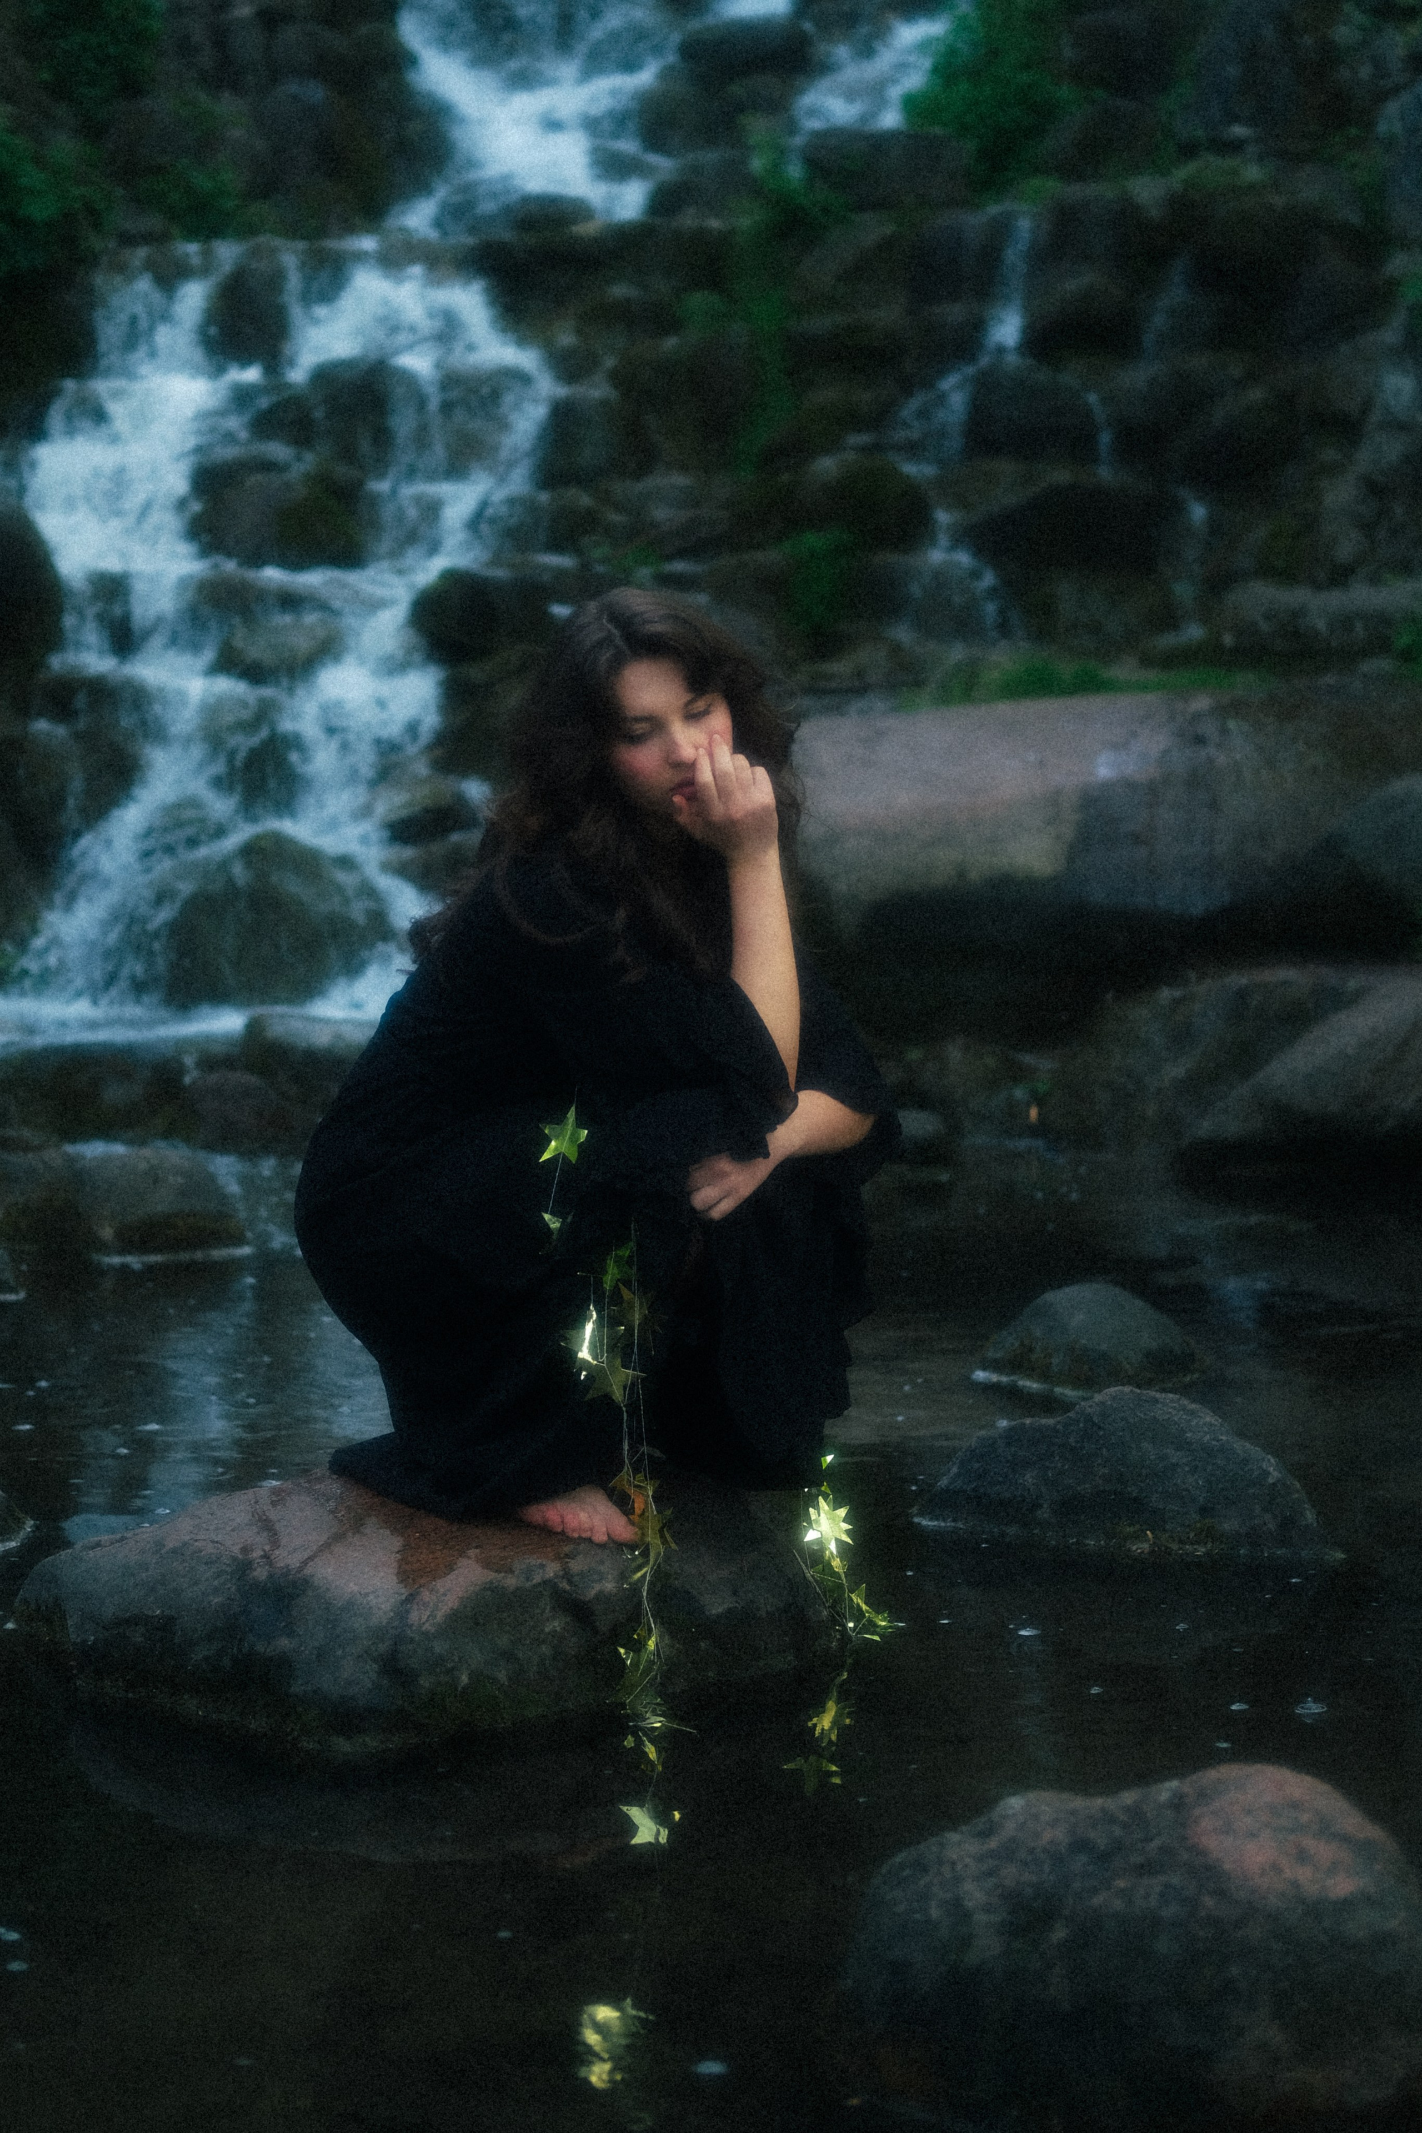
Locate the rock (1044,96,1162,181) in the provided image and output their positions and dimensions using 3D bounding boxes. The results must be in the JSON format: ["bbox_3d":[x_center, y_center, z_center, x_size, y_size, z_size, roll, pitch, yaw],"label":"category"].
[{"bbox_3d":[1.242,-2.949,10.000,0.390,0.270,0.360,0,7,0],"label":"rock"}]

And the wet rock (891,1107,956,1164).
[{"bbox_3d":[0.398,0.132,6.000,0.160,0.100,0.140,0,7,0],"label":"wet rock"}]

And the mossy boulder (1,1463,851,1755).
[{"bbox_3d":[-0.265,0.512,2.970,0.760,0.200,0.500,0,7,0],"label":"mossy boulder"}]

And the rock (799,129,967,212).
[{"bbox_3d":[0.538,-2.796,9.800,0.530,0.250,0.400,0,7,0],"label":"rock"}]

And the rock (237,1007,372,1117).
[{"bbox_3d":[-0.745,-0.008,5.950,0.300,0.180,0.250,0,7,0],"label":"rock"}]

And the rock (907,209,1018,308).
[{"bbox_3d":[0.736,-2.358,9.150,0.330,0.290,0.320,0,7,0],"label":"rock"}]

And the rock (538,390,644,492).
[{"bbox_3d":[-0.318,-1.643,8.200,0.280,0.260,0.270,0,7,0],"label":"rock"}]

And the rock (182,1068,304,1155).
[{"bbox_3d":[-0.853,0.086,5.700,0.220,0.150,0.200,0,7,0],"label":"rock"}]

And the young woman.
[{"bbox_3d":[-0.112,-0.012,3.050,0.540,0.890,0.440,6,9,40],"label":"young woman"}]

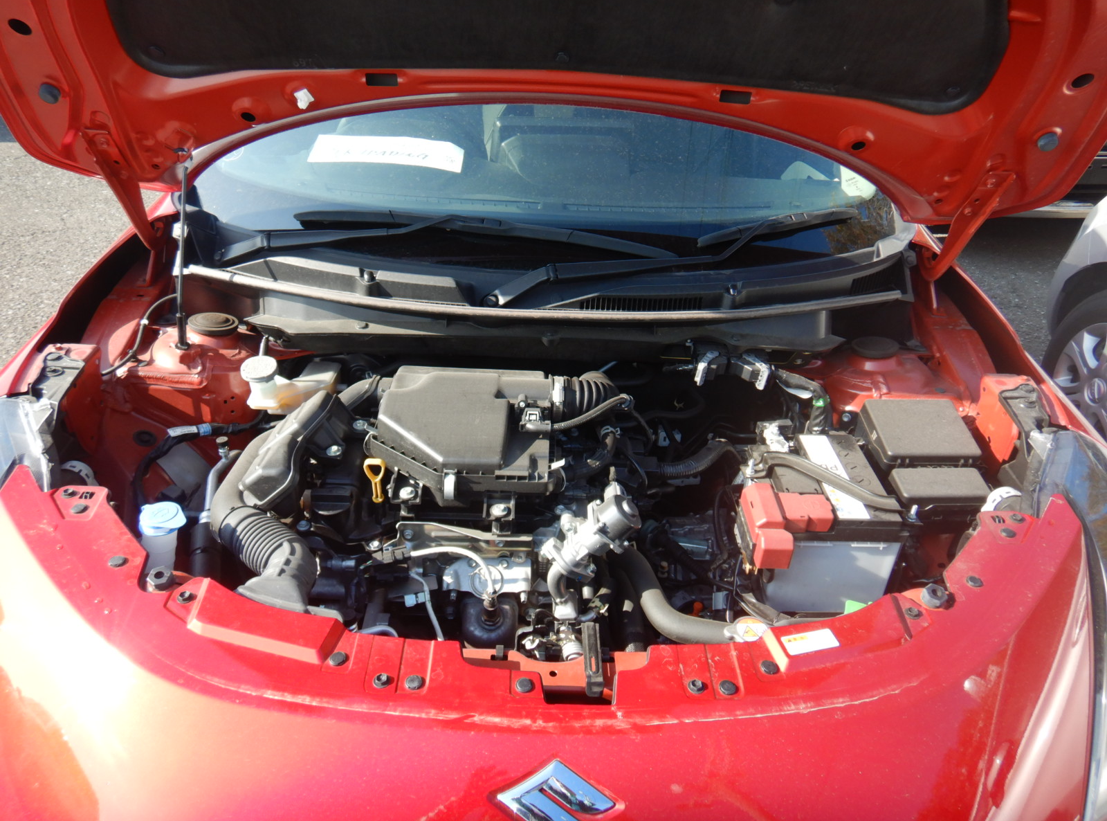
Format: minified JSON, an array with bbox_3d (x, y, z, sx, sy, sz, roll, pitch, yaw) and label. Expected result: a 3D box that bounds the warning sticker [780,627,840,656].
[{"bbox_3d":[0.283,0.255,0.846,0.058,0.002,0.027,-5,35,-12],"label":"warning sticker"}]

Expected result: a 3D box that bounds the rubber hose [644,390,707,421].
[{"bbox_3d":[0.201,-0.008,1.280,0.105,0.035,0.060,2,34,-2],"label":"rubber hose"}]

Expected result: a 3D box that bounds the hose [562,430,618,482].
[{"bbox_3d":[0.053,0.066,1.100,0.075,0.050,0.065,2,34,-2],"label":"hose"}]

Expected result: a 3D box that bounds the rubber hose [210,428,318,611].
[{"bbox_3d":[-0.393,0.163,1.063,0.190,0.125,0.290,2,33,-2],"label":"rubber hose"}]

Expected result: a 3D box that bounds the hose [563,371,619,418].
[{"bbox_3d":[0.058,-0.023,1.175,0.087,0.072,0.090,2,33,-2],"label":"hose"}]

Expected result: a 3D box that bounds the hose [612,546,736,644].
[{"bbox_3d":[0.163,0.250,1.045,0.168,0.088,0.125,2,33,-2],"label":"hose"}]

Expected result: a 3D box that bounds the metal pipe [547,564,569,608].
[{"bbox_3d":[0.006,0.235,1.030,0.031,0.052,0.042,2,33,-2],"label":"metal pipe"}]

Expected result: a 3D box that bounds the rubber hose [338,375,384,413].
[{"bbox_3d":[-0.293,-0.026,1.165,0.038,0.040,0.085,26,40,30],"label":"rubber hose"}]

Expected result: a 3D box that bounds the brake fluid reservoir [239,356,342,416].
[{"bbox_3d":[-0.415,-0.053,1.230,0.138,0.090,0.120,2,34,-2],"label":"brake fluid reservoir"}]

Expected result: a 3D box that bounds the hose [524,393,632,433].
[{"bbox_3d":[0.035,0.006,1.130,0.160,0.038,0.052,2,33,-2],"label":"hose"}]

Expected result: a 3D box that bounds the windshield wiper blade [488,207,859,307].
[{"bbox_3d":[0.240,-0.283,1.378,0.749,0.051,0.065,-16,66,-14],"label":"windshield wiper blade"}]

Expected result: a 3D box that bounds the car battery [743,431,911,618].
[{"bbox_3d":[0.402,0.170,1.199,0.180,0.195,0.212,2,33,-2],"label":"car battery"}]

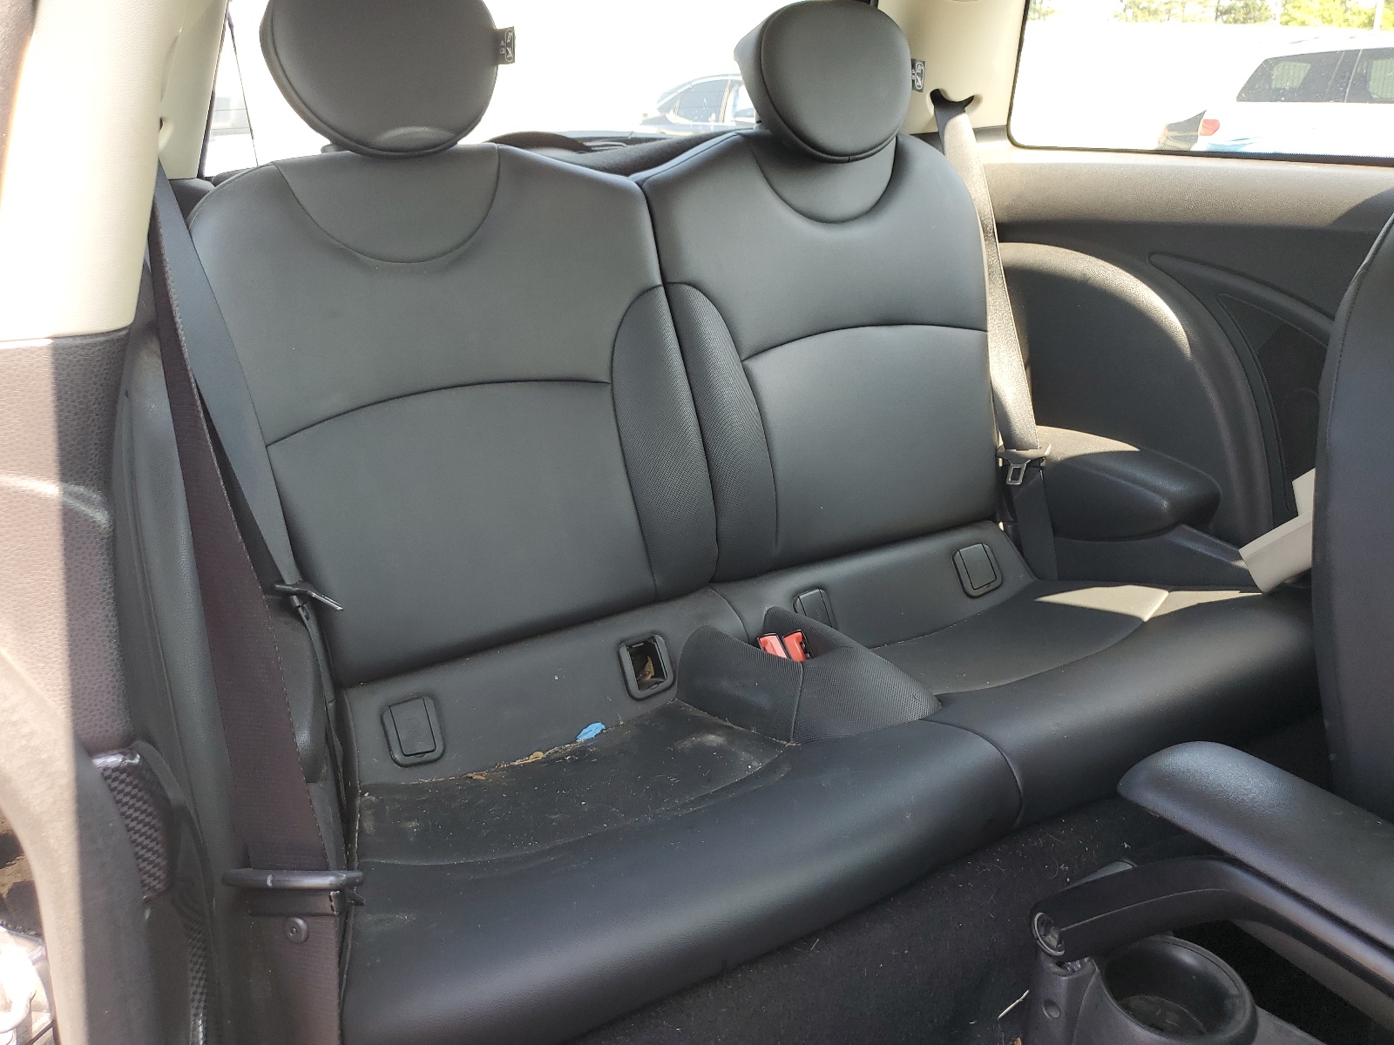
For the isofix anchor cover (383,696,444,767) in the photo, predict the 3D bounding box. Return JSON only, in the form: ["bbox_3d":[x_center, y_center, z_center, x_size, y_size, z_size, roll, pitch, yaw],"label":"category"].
[{"bbox_3d":[-0.302,0.225,1.117,0.056,0.067,0.013,-13,-12,-27],"label":"isofix anchor cover"}]

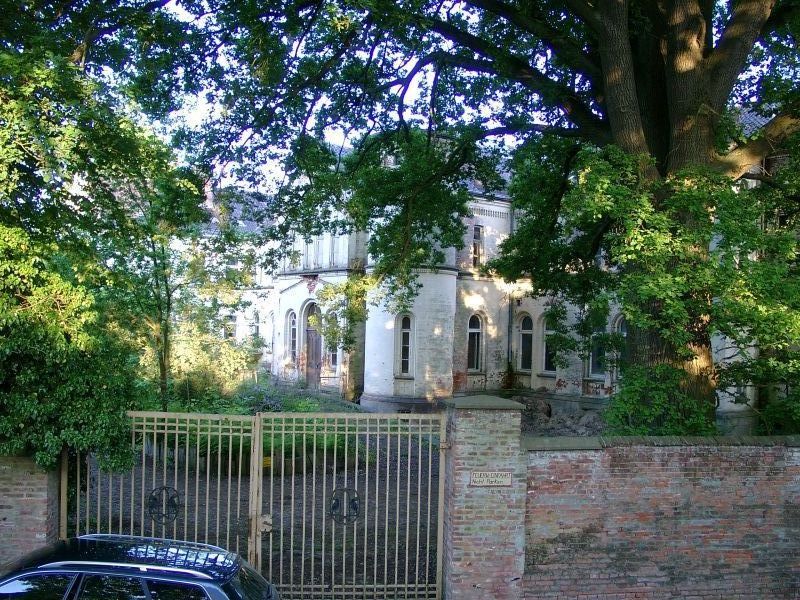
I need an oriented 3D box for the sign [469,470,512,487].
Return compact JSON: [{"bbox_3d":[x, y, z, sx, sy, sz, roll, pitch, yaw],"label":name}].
[{"bbox_3d":[1.258,2.469,10.850,0.570,0.205,0.025,1,4,-3],"label":"sign"}]

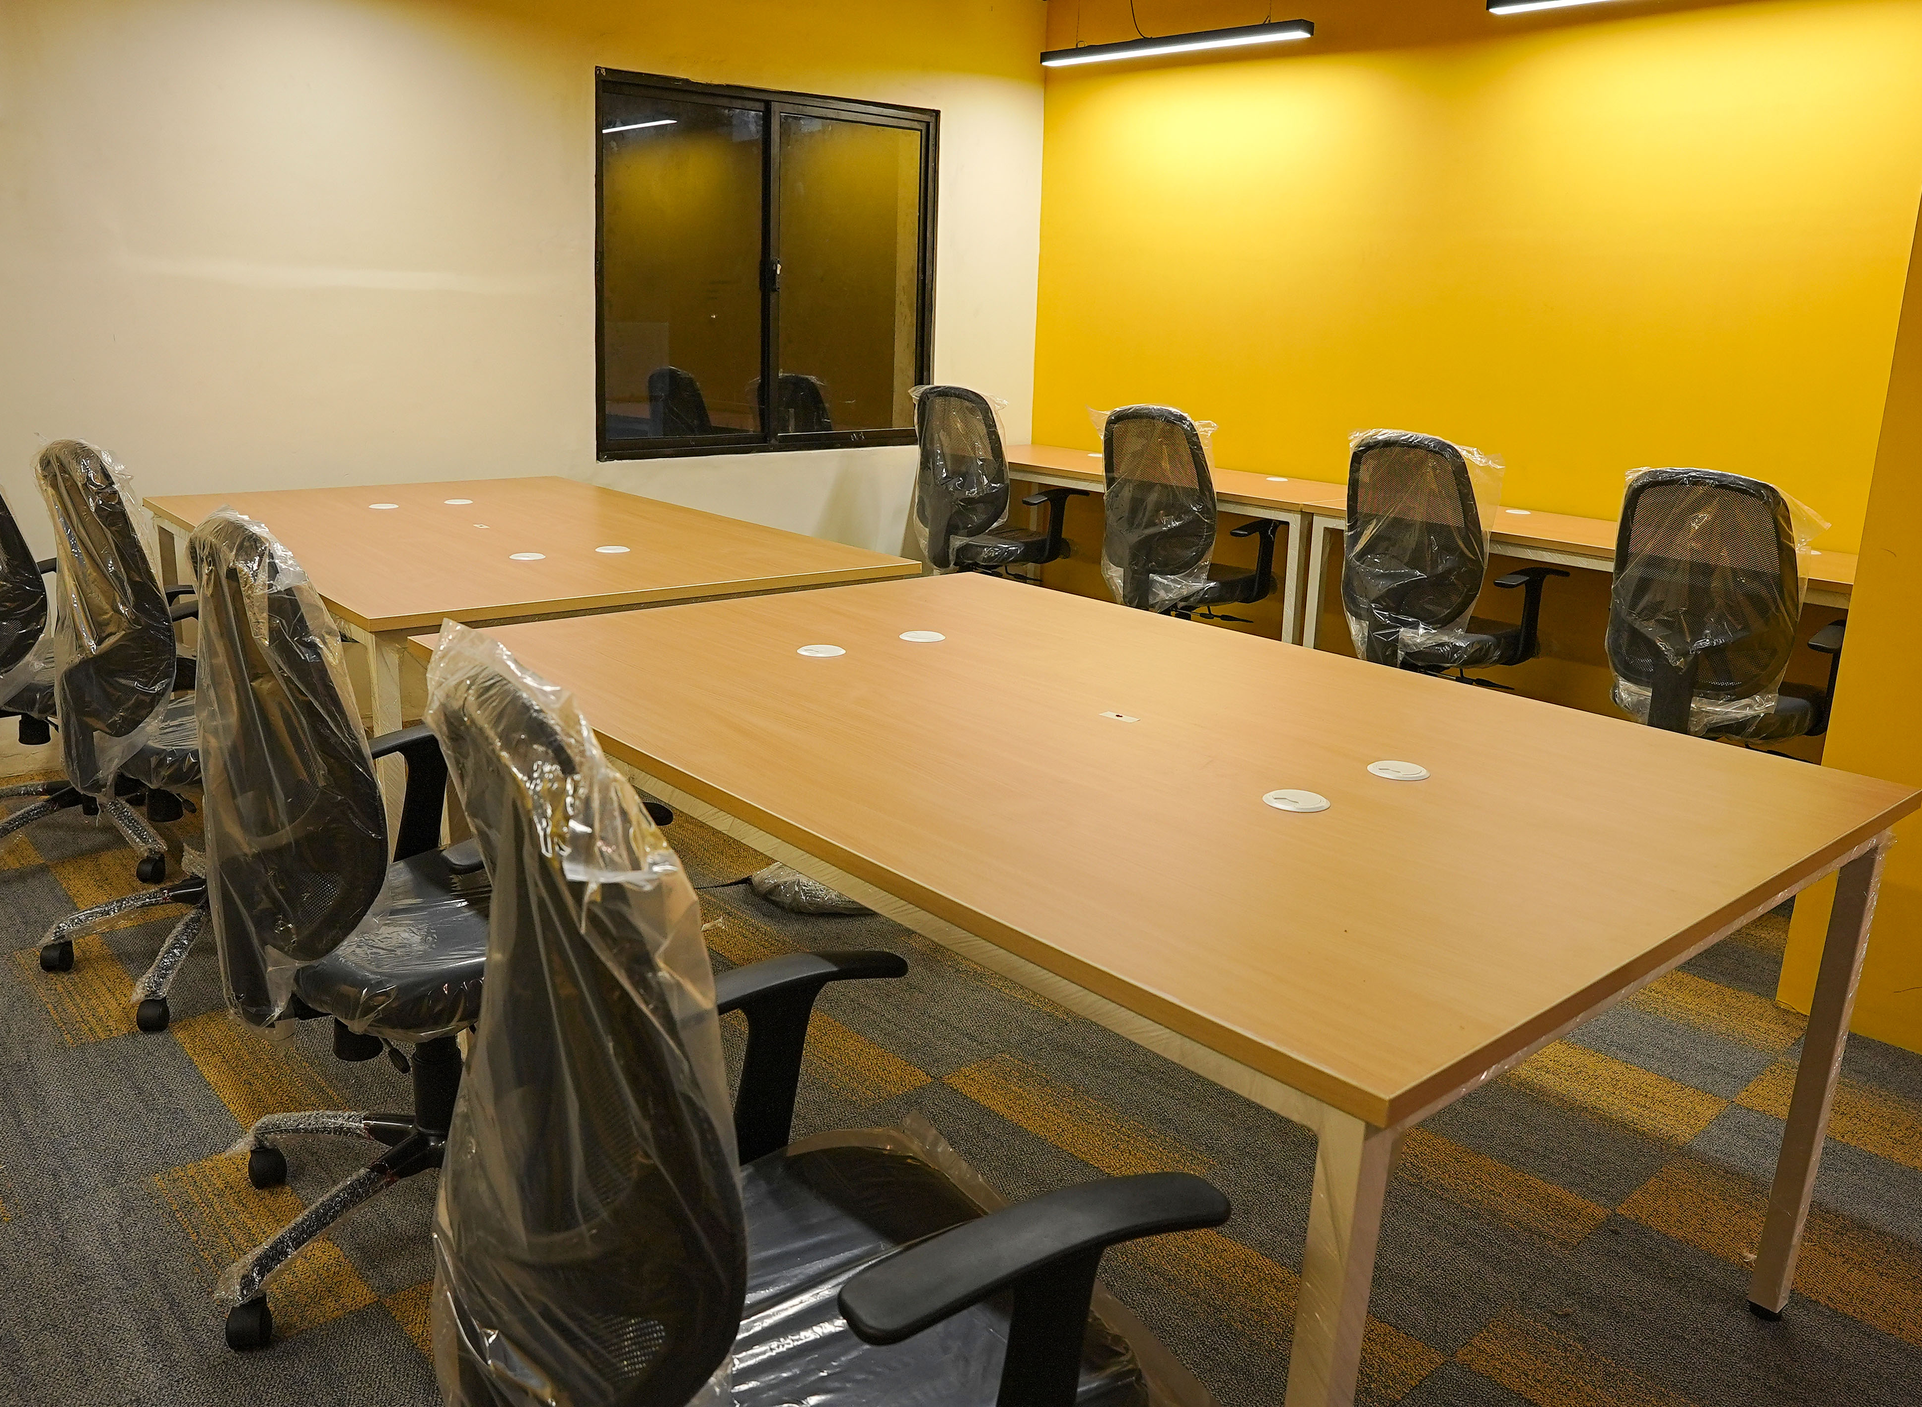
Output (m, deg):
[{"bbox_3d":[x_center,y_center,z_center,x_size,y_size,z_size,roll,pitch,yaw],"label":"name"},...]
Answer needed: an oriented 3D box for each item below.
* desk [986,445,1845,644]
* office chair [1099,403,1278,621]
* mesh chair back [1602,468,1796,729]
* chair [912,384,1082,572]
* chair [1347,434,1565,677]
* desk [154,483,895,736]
[{"bbox_3d":[1.280,-0.313,4.902,0.600,0.750,3.600,-10,19,-38],"label":"desk"},{"bbox_3d":[0.745,-0.478,4.957,0.620,1.000,0.620,-11,20,-40],"label":"office chair"},{"bbox_3d":[1.687,-0.267,3.385,0.150,0.550,0.450,-7,18,-32],"label":"mesh chair back"},{"bbox_3d":[0.107,-0.650,5.515,0.620,1.000,0.620,-12,20,-42],"label":"chair"},{"bbox_3d":[1.349,-0.251,4.190,0.620,1.000,0.620,-8,18,-34],"label":"chair"},{"bbox_3d":[-1.126,-0.059,3.607,1.200,0.750,1.800,-10,19,-38],"label":"desk"}]

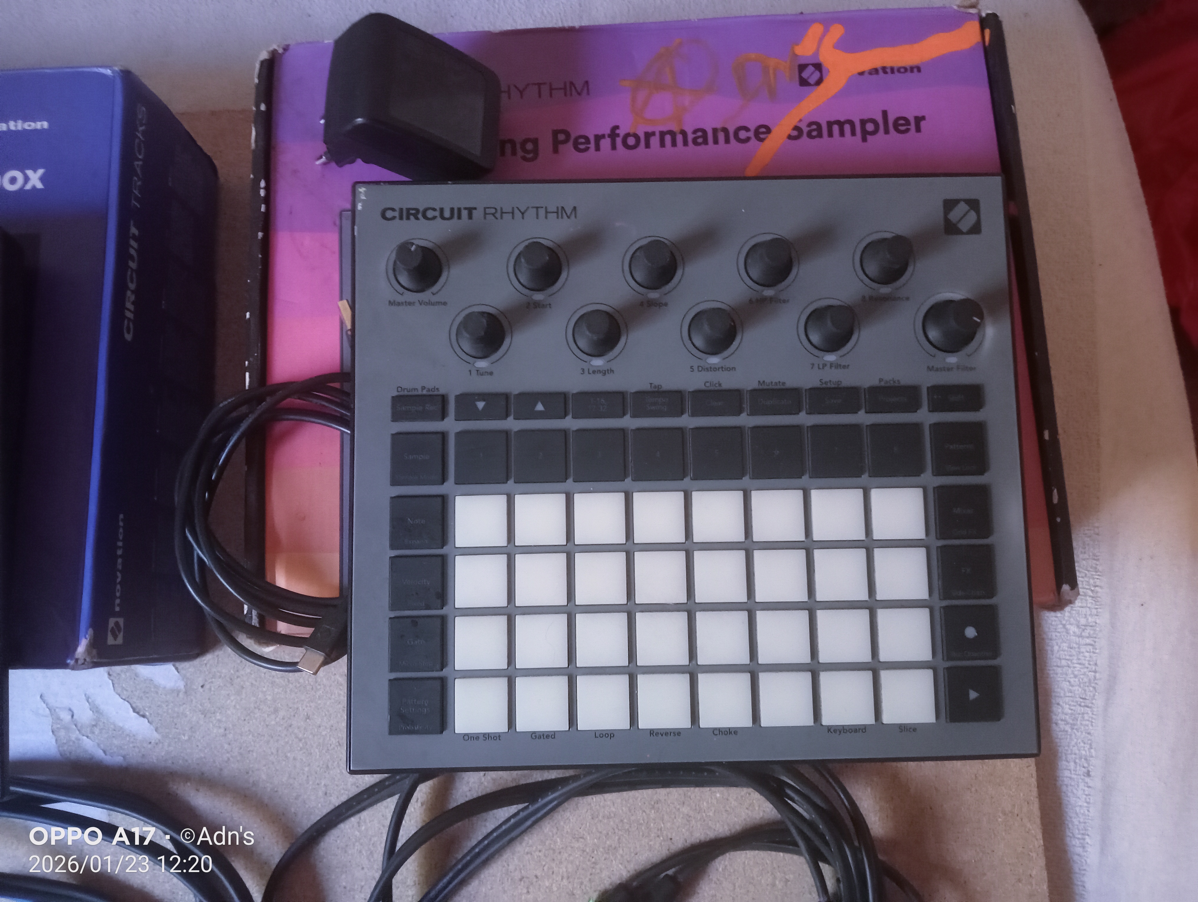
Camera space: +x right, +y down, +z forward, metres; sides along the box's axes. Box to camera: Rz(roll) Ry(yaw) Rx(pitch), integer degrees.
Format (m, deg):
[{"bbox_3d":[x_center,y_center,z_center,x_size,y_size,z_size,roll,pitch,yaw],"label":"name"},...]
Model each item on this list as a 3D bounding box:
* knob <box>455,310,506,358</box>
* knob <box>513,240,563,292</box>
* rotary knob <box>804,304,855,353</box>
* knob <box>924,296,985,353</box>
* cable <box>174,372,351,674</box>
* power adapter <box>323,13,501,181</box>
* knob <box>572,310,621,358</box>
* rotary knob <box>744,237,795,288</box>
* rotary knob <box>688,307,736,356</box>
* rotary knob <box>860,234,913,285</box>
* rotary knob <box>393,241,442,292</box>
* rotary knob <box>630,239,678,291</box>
[{"bbox_3d":[-0.042,-0.042,0.340,0.017,0.016,0.017,-1,84,-1],"label":"knob"},{"bbox_3d":[-0.022,-0.067,0.343,0.017,0.016,0.017,-1,84,-1],"label":"knob"},{"bbox_3d":[0.084,-0.045,0.342,0.017,0.016,0.017,-1,84,-1],"label":"rotary knob"},{"bbox_3d":[0.127,-0.045,0.343,0.020,0.017,0.020,0,84,-1],"label":"knob"},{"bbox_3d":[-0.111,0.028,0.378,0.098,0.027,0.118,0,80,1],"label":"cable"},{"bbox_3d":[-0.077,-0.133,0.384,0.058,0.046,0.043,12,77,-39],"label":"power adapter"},{"bbox_3d":[0.000,-0.043,0.341,0.017,0.016,0.017,-1,84,-1],"label":"knob"},{"bbox_3d":[0.062,-0.069,0.344,0.017,0.016,0.017,-1,84,-1],"label":"rotary knob"},{"bbox_3d":[0.041,-0.044,0.341,0.017,0.016,0.017,-1,84,-1],"label":"rotary knob"},{"bbox_3d":[0.104,-0.070,0.345,0.017,0.016,0.017,-1,84,-1],"label":"rotary knob"},{"bbox_3d":[-0.065,-0.066,0.342,0.017,0.016,0.017,0,84,-1],"label":"rotary knob"},{"bbox_3d":[0.020,-0.068,0.343,0.017,0.016,0.017,-1,84,-1],"label":"rotary knob"}]

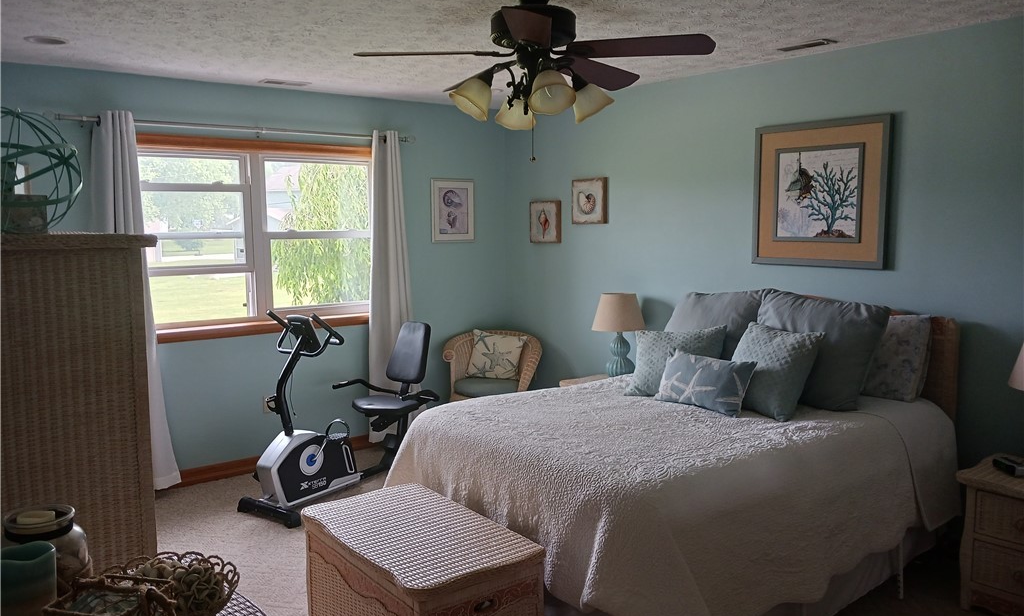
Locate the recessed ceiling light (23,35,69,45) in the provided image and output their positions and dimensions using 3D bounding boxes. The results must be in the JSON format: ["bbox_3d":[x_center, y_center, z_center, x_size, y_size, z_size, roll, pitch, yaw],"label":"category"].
[{"bbox_3d":[-2.112,-1.209,3.625,0.180,0.020,0.180,-5,8,-37],"label":"recessed ceiling light"}]

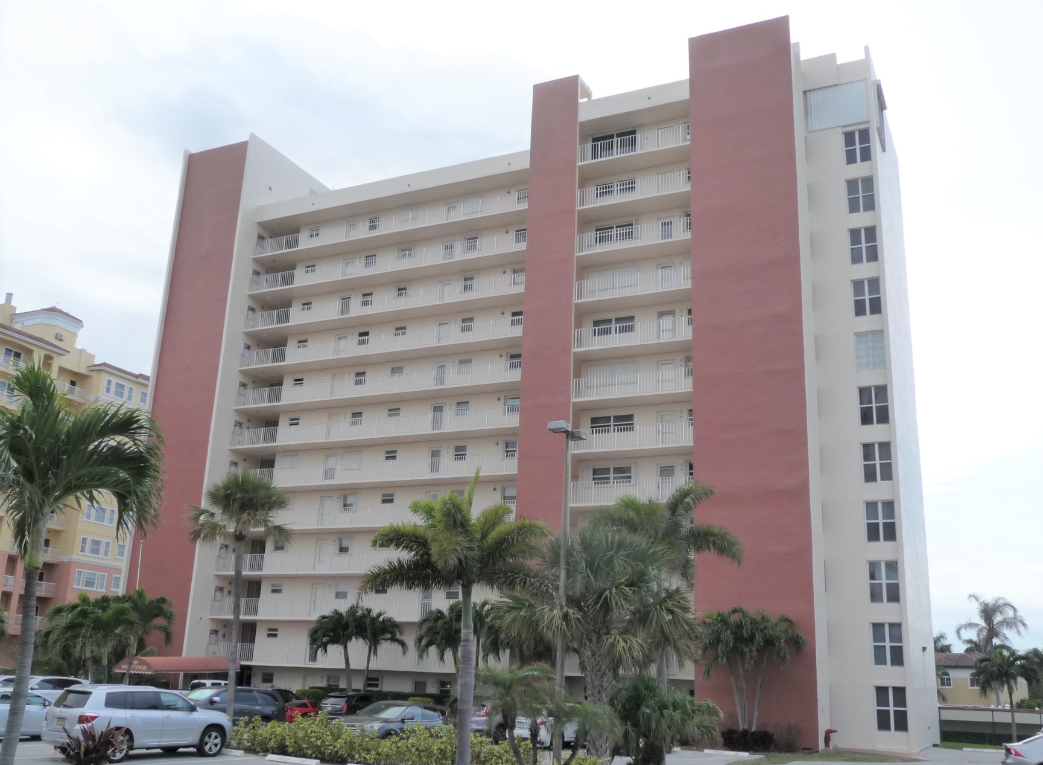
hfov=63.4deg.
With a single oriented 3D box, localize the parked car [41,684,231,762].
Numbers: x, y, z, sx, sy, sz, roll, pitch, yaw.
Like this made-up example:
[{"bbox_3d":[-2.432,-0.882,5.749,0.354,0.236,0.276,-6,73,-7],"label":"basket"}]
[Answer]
[{"bbox_3d":[-9.850,8.860,22.250,1.880,1.730,4.600,-8,-19,32],"label":"parked car"}]

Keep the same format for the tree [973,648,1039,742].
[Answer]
[{"bbox_3d":[27.343,17.620,47.625,3.569,5.050,3.495,-6,-18,28],"label":"tree"}]

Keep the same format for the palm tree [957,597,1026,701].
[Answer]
[{"bbox_3d":[44.006,26.042,78.629,6.380,12.234,6.380,-6,-18,25],"label":"palm tree"}]

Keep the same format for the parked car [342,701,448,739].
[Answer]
[{"bbox_3d":[-4.606,12.701,31.273,1.880,1.680,4.690,-6,-18,25],"label":"parked car"}]

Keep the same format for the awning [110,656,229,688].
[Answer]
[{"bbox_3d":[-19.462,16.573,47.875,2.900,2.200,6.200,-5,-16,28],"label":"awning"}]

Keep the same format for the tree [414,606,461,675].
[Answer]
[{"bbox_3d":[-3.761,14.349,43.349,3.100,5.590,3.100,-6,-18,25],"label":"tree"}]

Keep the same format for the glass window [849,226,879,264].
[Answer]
[{"bbox_3d":[16.884,-6.746,41.574,1.280,1.780,0.120,-4,-15,23],"label":"glass window"}]

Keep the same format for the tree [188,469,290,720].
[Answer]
[{"bbox_3d":[-9.602,7.357,28.630,3.384,9.097,3.315,7,-17,-17],"label":"tree"}]

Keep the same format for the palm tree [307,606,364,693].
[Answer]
[{"bbox_3d":[-10.438,15.544,47.036,3.094,6.019,3.030,5,-16,-11],"label":"palm tree"}]

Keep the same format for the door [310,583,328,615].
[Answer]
[{"bbox_3d":[-12.693,13.876,53.320,1.133,2.163,0.124,-4,-17,22],"label":"door"}]

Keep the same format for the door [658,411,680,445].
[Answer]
[{"bbox_3d":[7.427,2.427,42.624,1.050,2.000,0.100,-6,-18,25],"label":"door"}]

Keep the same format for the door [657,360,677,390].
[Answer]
[{"bbox_3d":[7.460,-0.156,43.282,1.000,2.000,0.100,-6,-18,25],"label":"door"}]

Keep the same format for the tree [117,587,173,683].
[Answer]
[{"bbox_3d":[-21.296,14.979,47.509,3.171,6.680,3.106,9,-17,-22],"label":"tree"}]

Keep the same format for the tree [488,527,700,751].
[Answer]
[{"bbox_3d":[1.950,6.850,22.000,5.000,6.100,5.000,-3,-17,17],"label":"tree"}]

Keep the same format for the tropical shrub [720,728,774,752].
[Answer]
[{"bbox_3d":[9.614,15.264,36.000,2.150,0.970,1.300,-4,-15,23],"label":"tropical shrub"}]

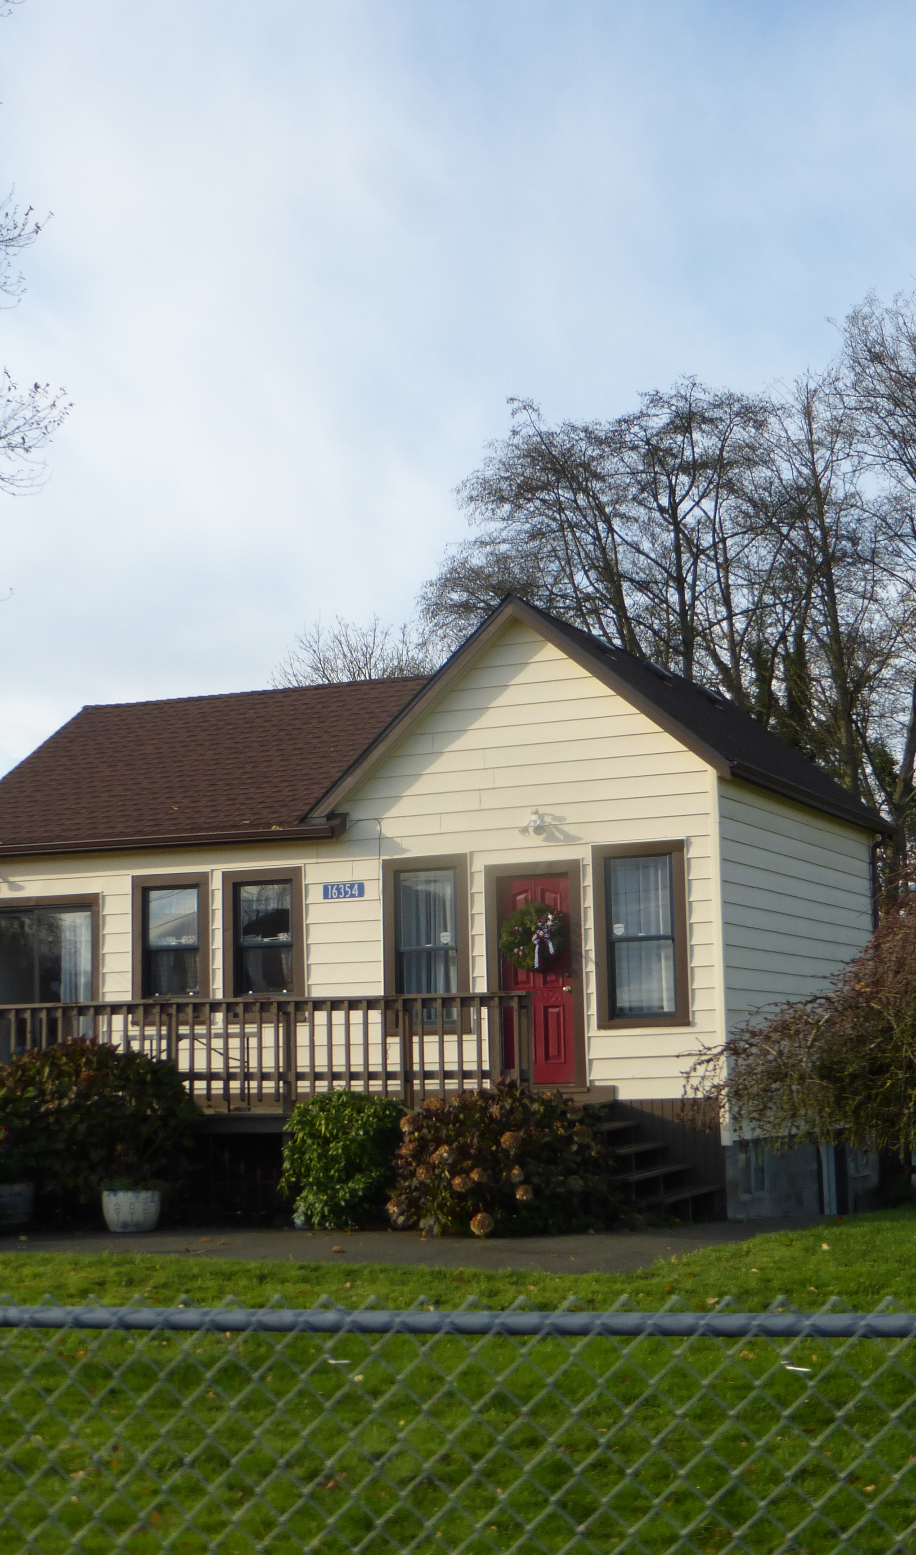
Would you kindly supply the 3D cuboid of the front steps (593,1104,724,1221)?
[{"bbox_3d":[1.614,3.566,21.353,1.150,1.080,1.650,-4,-8,23],"label":"front steps"}]

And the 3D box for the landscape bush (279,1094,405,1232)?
[{"bbox_3d":[-1.019,3.395,20.700,1.100,1.220,1.100,-1,-7,0],"label":"landscape bush"}]

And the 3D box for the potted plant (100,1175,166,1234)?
[{"bbox_3d":[-3.015,3.958,21.579,0.560,0.530,0.560,-1,-7,0],"label":"potted plant"}]

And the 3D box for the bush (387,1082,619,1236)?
[{"bbox_3d":[0.399,3.278,20.208,1.900,1.380,1.500,-4,-8,23],"label":"bush"}]

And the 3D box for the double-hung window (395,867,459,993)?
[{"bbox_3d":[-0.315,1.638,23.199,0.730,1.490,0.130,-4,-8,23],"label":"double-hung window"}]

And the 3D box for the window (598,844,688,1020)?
[{"bbox_3d":[1.761,1.505,22.455,0.930,1.760,0.120,-4,-8,23],"label":"window"}]

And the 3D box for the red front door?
[{"bbox_3d":[0.792,1.975,22.867,0.840,2.060,0.100,-4,-8,23],"label":"red front door"}]

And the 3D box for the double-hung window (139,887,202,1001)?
[{"bbox_3d":[-2.988,1.778,24.471,0.700,1.280,0.120,-4,-8,23],"label":"double-hung window"}]

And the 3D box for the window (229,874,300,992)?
[{"bbox_3d":[-1.993,1.690,23.923,0.840,1.440,0.130,-4,-8,23],"label":"window"}]

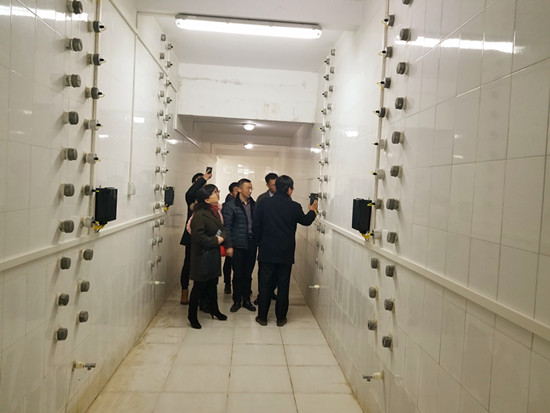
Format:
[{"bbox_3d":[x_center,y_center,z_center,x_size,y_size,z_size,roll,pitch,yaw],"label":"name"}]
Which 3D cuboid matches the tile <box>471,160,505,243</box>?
[{"bbox_3d":[0.814,-0.018,1.575,0.010,0.303,0.198,2,3,-4],"label":"tile"}]

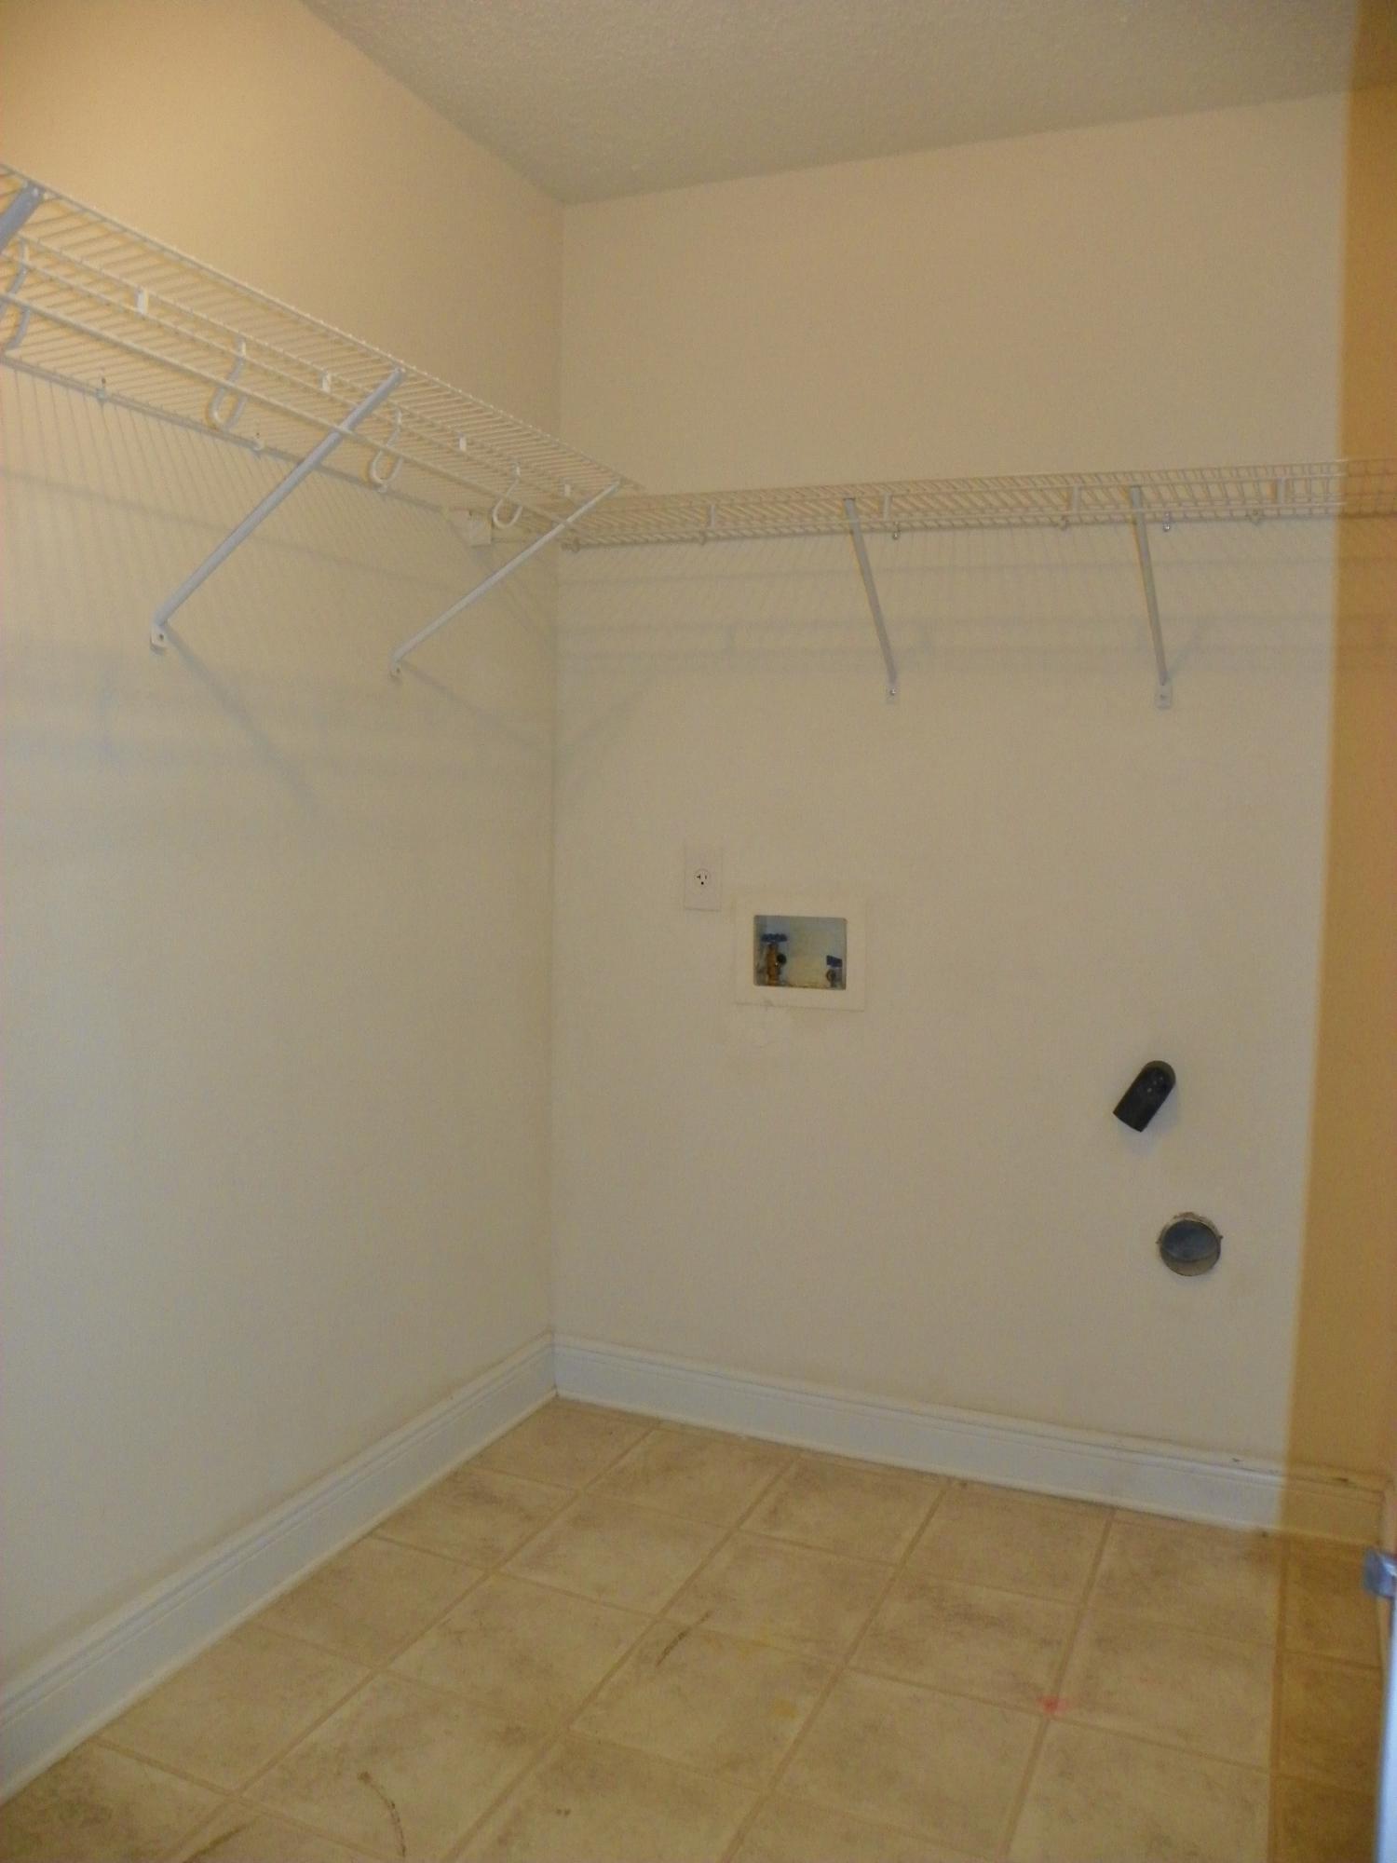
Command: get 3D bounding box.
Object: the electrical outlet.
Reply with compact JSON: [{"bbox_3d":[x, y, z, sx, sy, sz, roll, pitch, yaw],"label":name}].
[{"bbox_3d":[0.009,-0.103,2.680,0.073,0.117,0.010,3,6,23],"label":"electrical outlet"}]

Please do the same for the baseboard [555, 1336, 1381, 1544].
[{"bbox_3d":[0.420,0.933,2.605,1.560,0.141,0.016,3,6,23],"label":"baseboard"}]

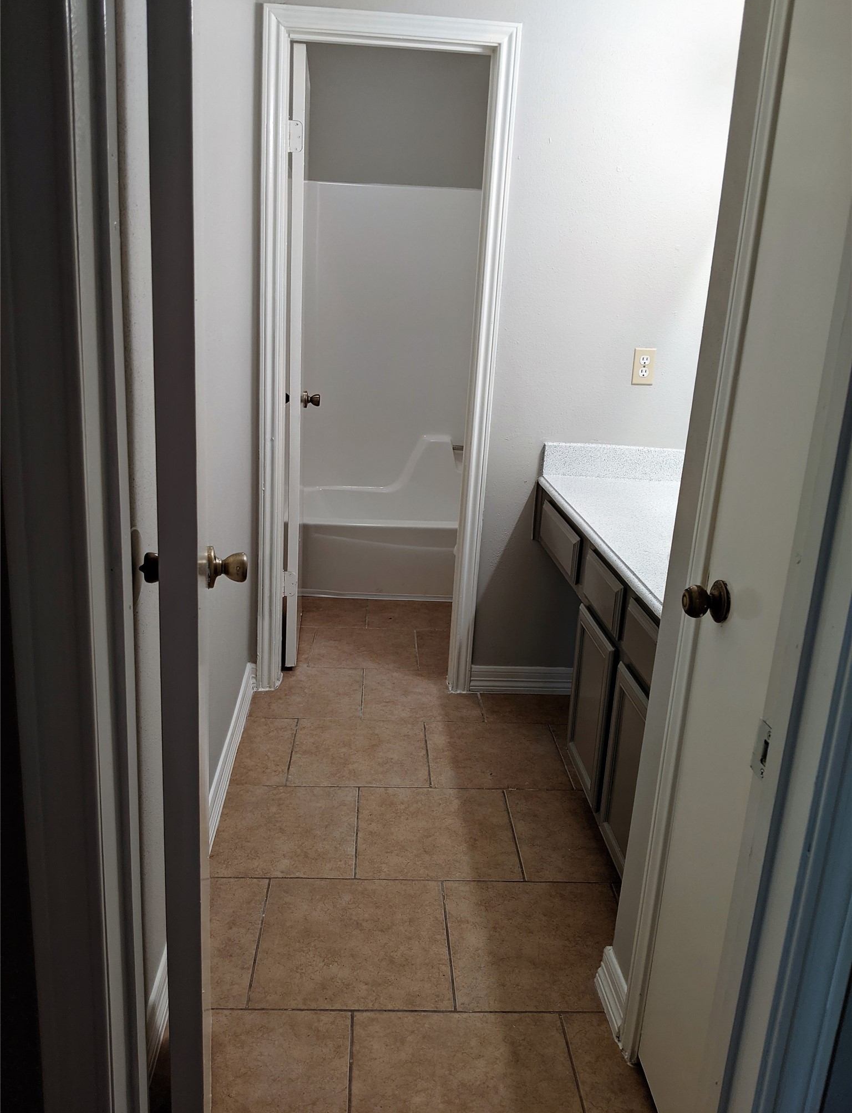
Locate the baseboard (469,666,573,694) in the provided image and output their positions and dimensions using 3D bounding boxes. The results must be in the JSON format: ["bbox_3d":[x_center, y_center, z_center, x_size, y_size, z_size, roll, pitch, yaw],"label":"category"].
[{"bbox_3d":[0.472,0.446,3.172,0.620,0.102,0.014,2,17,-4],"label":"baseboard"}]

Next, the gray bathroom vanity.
[{"bbox_3d":[0.671,0.271,2.402,0.560,0.905,1.402,2,17,-4],"label":"gray bathroom vanity"}]

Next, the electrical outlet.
[{"bbox_3d":[0.704,-0.612,2.864,0.070,0.115,0.008,2,17,-4],"label":"electrical outlet"}]

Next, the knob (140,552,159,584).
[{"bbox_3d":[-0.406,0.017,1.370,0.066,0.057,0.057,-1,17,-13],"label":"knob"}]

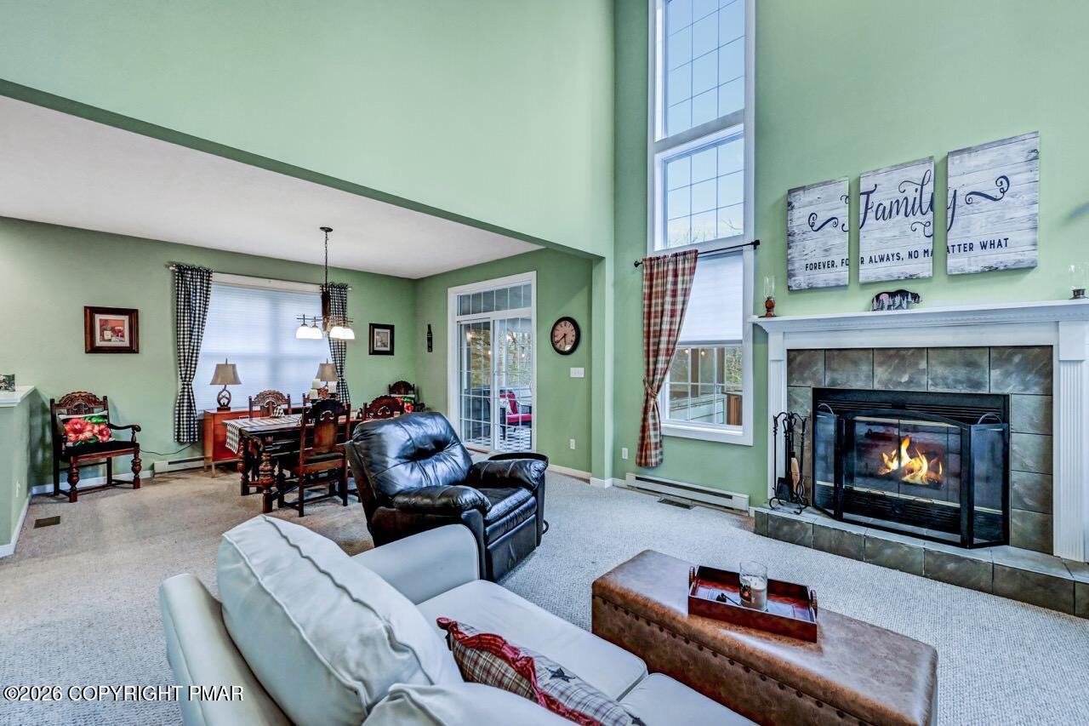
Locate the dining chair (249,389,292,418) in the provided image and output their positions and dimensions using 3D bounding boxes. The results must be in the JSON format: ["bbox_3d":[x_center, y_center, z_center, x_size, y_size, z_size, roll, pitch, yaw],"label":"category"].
[{"bbox_3d":[-3.026,0.842,4.790,0.530,1.040,0.480,1,1,43],"label":"dining chair"}]

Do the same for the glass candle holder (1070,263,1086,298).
[{"bbox_3d":[3.080,-0.473,2.441,0.063,0.205,0.063,0,1,42],"label":"glass candle holder"}]

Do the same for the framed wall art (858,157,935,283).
[{"bbox_3d":[2.499,-0.991,3.018,0.405,0.815,0.030,1,1,43],"label":"framed wall art"}]

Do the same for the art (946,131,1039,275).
[{"bbox_3d":[2.855,-0.997,2.711,0.398,0.819,0.035,0,1,43],"label":"art"}]

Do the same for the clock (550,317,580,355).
[{"bbox_3d":[0.256,-0.324,5.121,0.455,0.455,0.050,1,1,43],"label":"clock"}]

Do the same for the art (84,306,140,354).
[{"bbox_3d":[-4.846,-0.359,4.755,0.030,0.514,0.433,0,1,43],"label":"art"}]

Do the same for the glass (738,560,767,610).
[{"bbox_3d":[0.782,0.834,1.582,0.094,0.156,0.094,0,1,43],"label":"glass"}]

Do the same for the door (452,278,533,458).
[{"bbox_3d":[-0.799,0.086,6.193,1.929,2.526,0.120,1,1,43],"label":"door"}]

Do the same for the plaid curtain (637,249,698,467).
[{"bbox_3d":[1.195,0.004,4.191,0.660,2.166,0.110,0,1,43],"label":"plaid curtain"}]

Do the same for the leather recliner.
[{"bbox_3d":[-0.654,0.895,3.078,1.050,0.970,0.980,0,1,27],"label":"leather recliner"}]

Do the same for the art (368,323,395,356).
[{"bbox_3d":[-2.699,-0.383,7.045,0.030,0.519,0.443,0,1,43],"label":"art"}]

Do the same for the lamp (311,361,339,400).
[{"bbox_3d":[-3.151,0.264,6.139,0.280,0.650,0.300,1,1,43],"label":"lamp"}]

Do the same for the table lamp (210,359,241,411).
[{"bbox_3d":[-3.963,0.271,5.276,0.280,0.650,0.300,1,1,43],"label":"table lamp"}]

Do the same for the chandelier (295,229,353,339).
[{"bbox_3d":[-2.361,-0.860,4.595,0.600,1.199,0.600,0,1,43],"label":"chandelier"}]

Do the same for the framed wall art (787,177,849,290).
[{"bbox_3d":[2.166,-1.003,3.357,0.408,0.821,0.035,0,1,43],"label":"framed wall art"}]

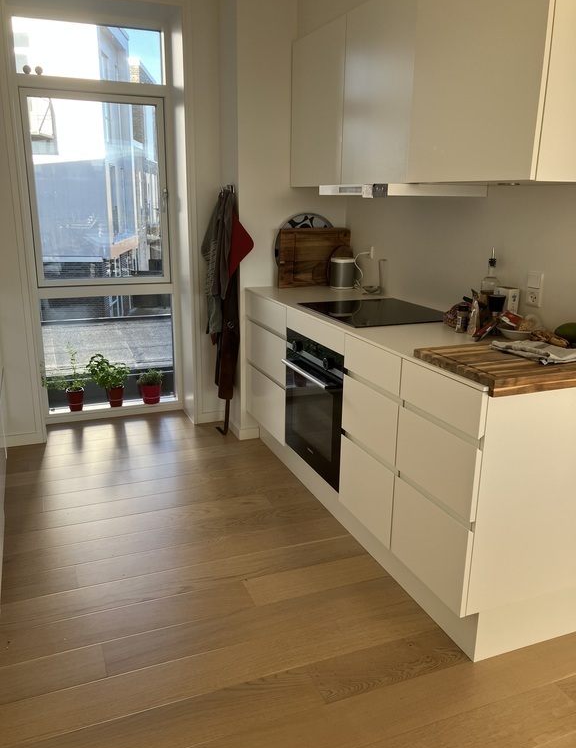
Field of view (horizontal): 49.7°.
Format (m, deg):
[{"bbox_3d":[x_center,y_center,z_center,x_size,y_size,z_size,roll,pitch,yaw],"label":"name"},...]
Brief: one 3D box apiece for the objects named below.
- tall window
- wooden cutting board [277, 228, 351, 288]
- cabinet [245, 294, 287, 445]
[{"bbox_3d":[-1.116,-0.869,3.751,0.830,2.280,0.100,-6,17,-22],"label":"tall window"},{"bbox_3d":[0.152,-0.662,3.537,0.430,0.325,0.030,-6,13,-22],"label":"wooden cutting board"},{"bbox_3d":[0.142,-0.076,3.389,0.570,0.705,0.590,-6,17,-22],"label":"cabinet"}]

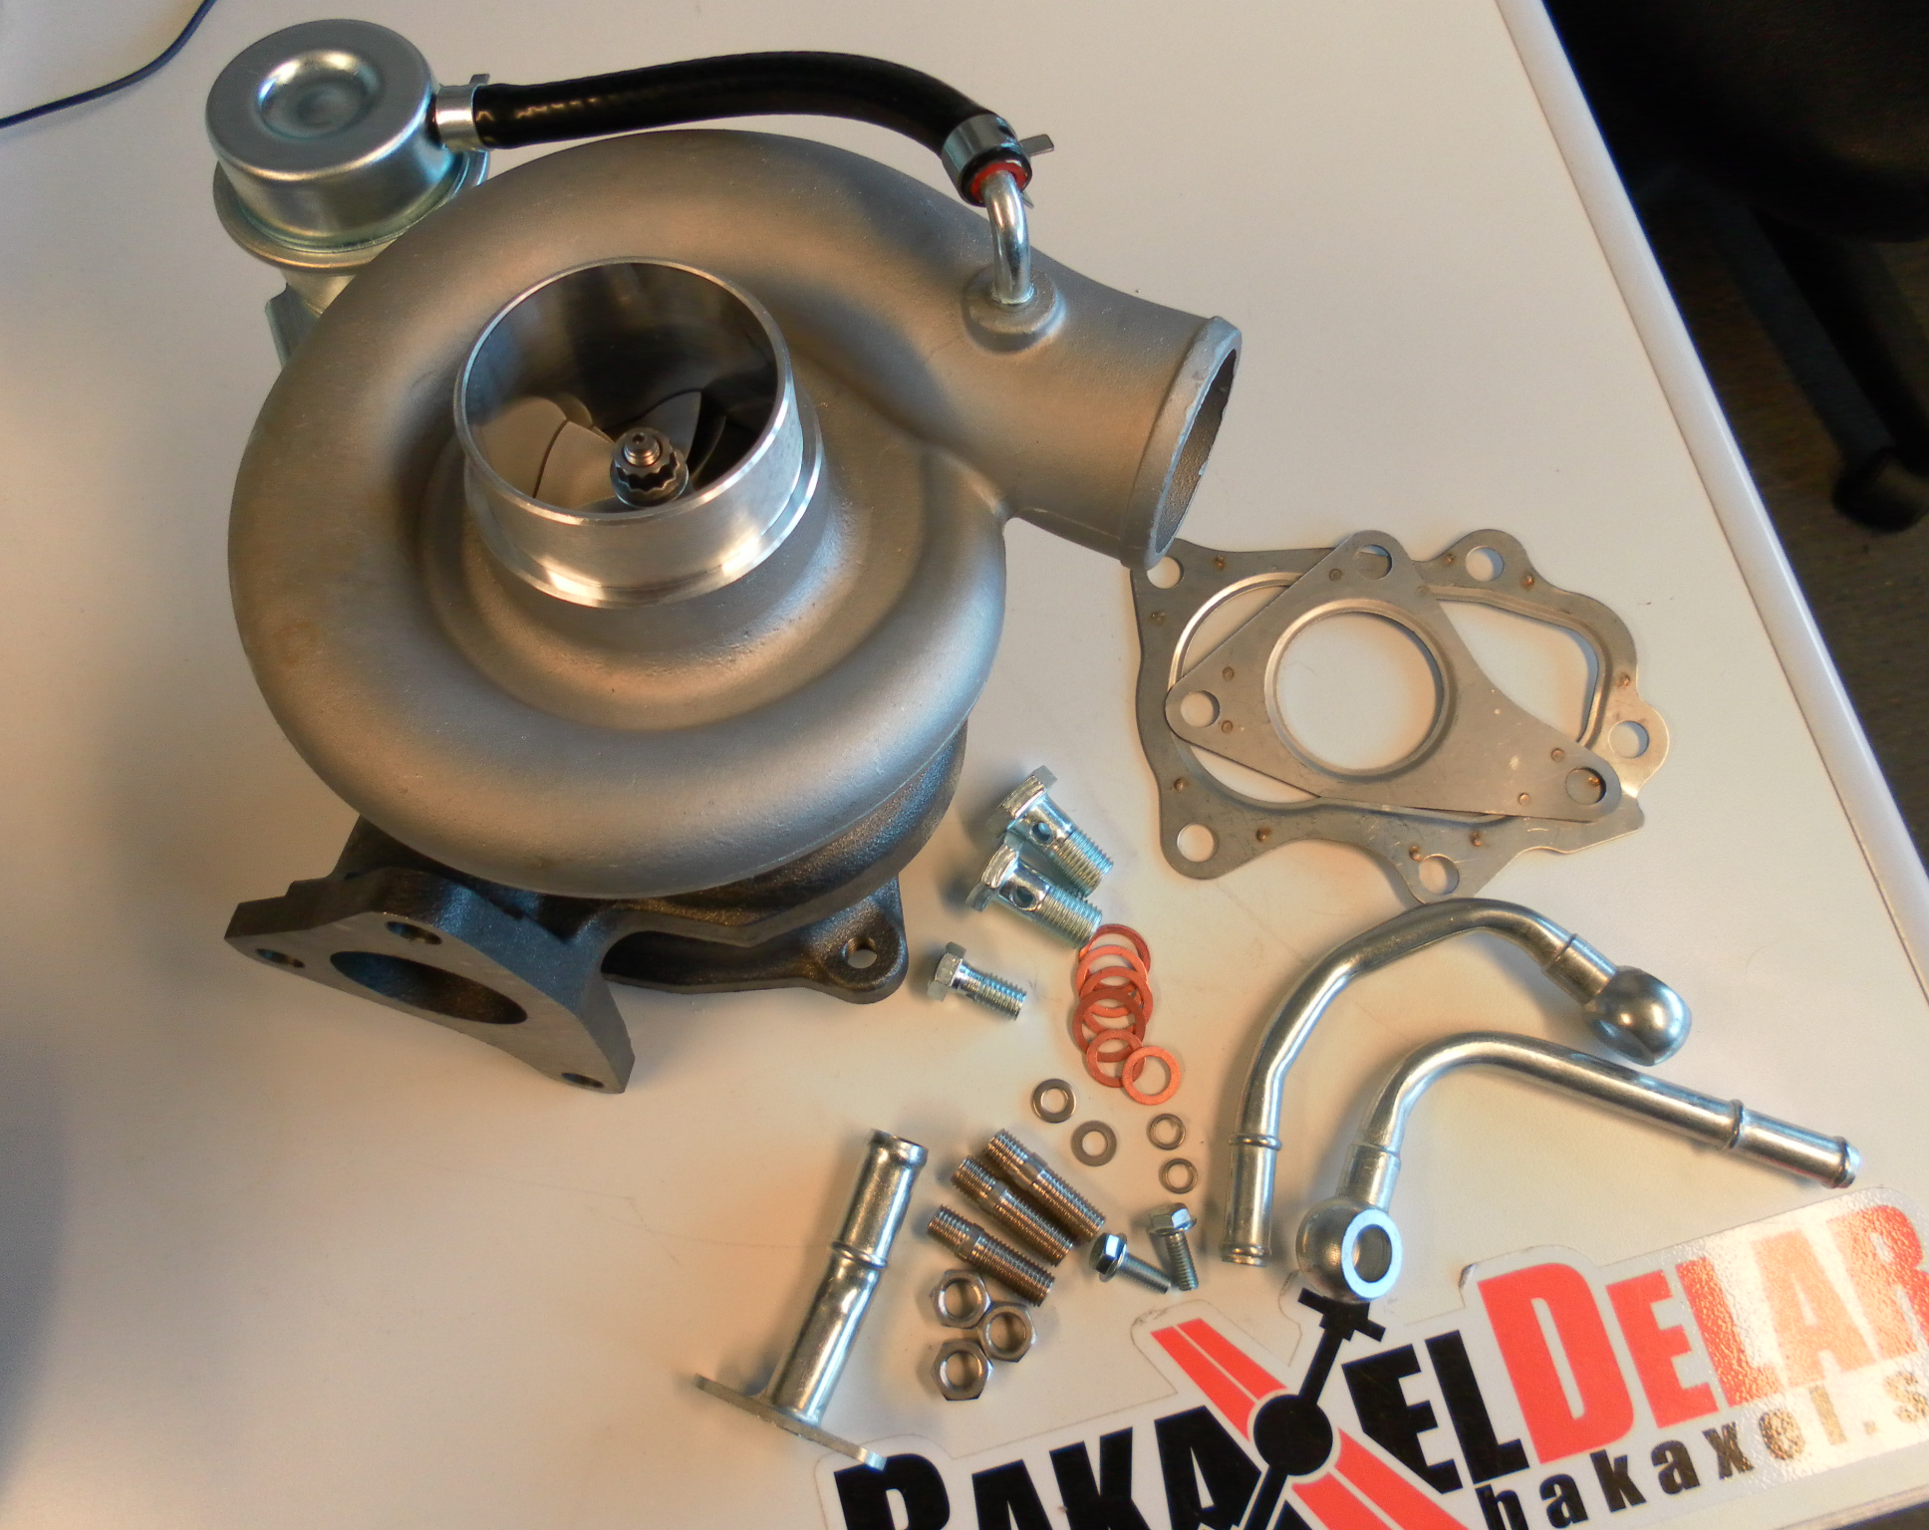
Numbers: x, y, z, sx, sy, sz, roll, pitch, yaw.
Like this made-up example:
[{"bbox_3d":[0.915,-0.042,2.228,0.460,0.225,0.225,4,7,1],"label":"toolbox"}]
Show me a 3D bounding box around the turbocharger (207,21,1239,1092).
[{"bbox_3d":[-0.071,-0.042,0.391,0.245,0.185,0.220,9,73,4],"label":"turbocharger"}]

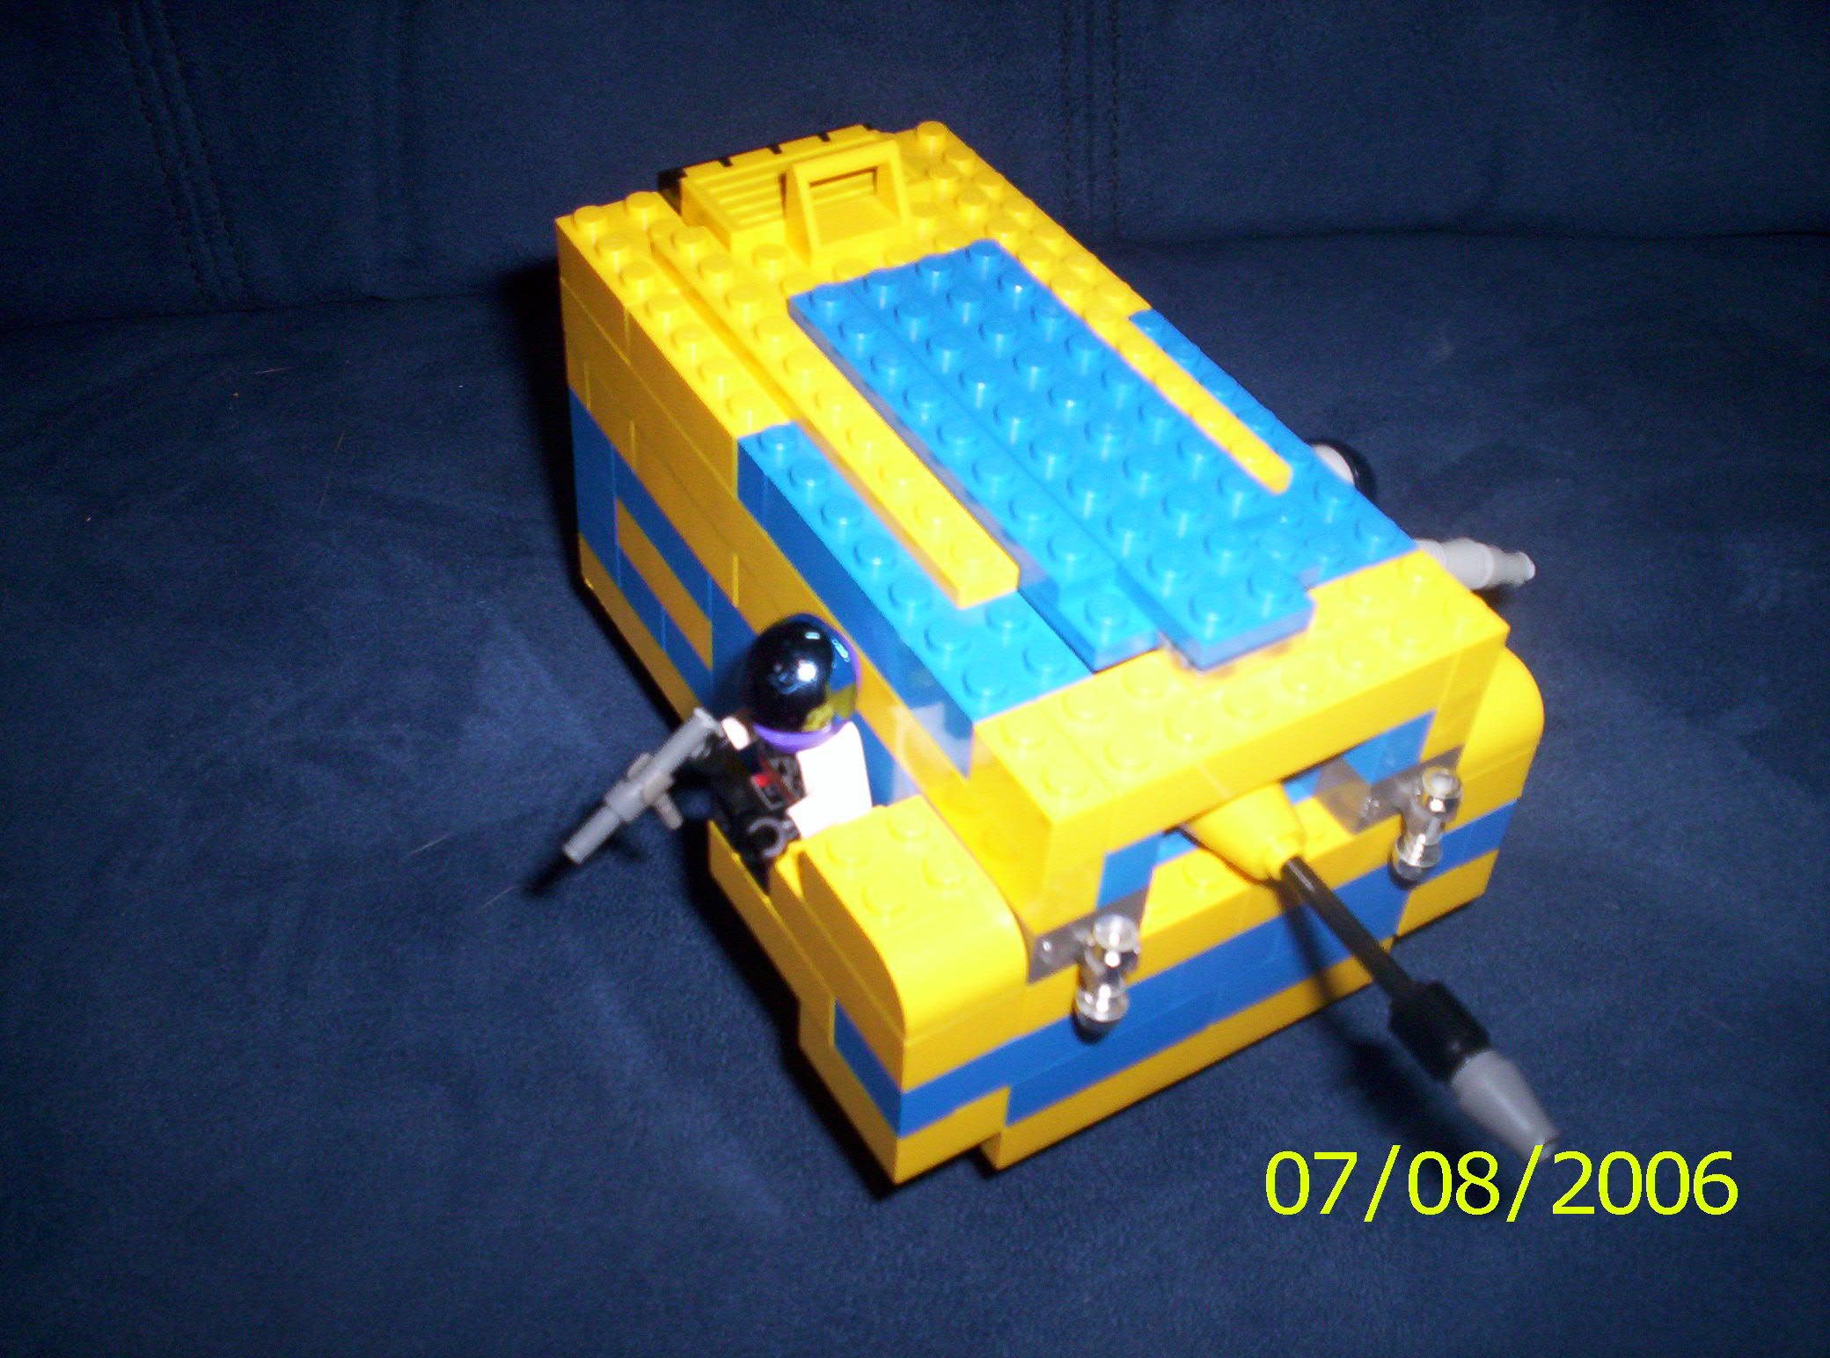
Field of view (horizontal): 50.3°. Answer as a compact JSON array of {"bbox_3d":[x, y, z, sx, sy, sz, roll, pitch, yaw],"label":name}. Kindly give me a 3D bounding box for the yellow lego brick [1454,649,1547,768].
[{"bbox_3d":[0.069,0.001,0.254,0.016,0.011,0.024,-21,50,-24],"label":"yellow lego brick"}]

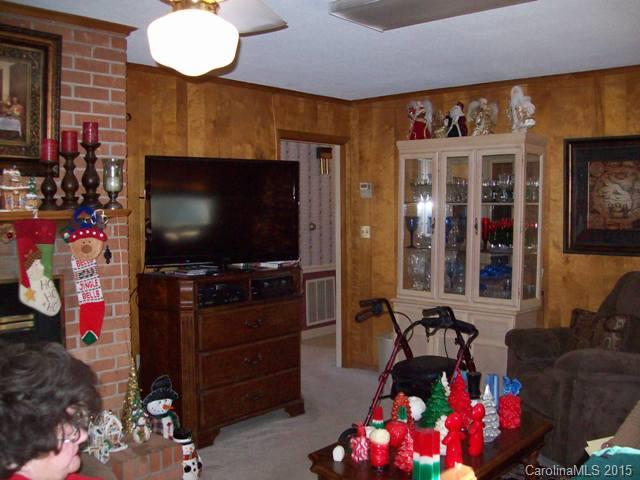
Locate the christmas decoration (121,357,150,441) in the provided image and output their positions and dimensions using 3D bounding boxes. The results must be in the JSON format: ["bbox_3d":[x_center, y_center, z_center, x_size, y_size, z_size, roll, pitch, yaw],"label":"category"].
[{"bbox_3d":[-0.924,0.781,3.311,0.130,0.393,0.130,3,5,40],"label":"christmas decoration"}]

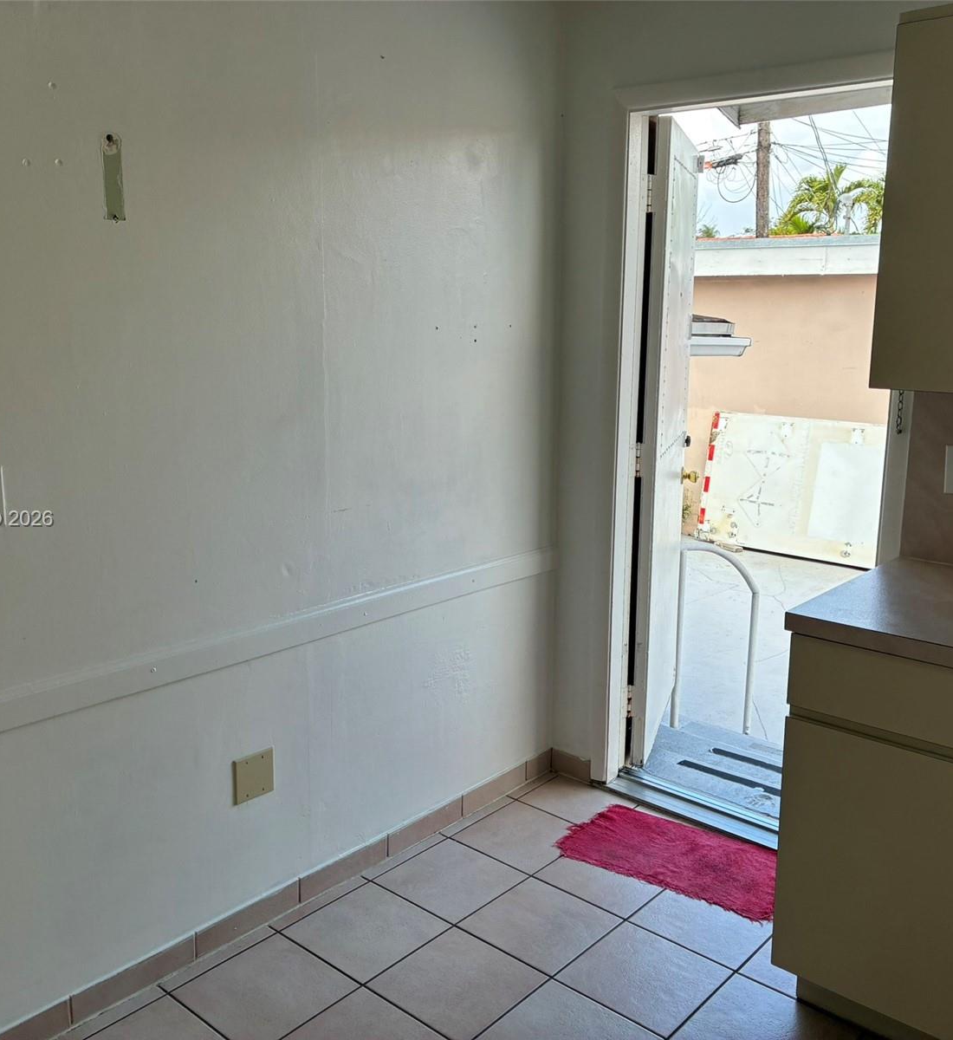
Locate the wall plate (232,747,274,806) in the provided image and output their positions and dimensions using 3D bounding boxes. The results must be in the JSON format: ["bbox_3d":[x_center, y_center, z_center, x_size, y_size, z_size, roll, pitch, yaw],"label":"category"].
[{"bbox_3d":[-0.538,0.626,2.538,0.011,0.116,0.113,10,16,41],"label":"wall plate"}]

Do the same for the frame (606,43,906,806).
[{"bbox_3d":[0.766,-0.127,2.915,0.903,2.121,0.150,10,16,41],"label":"frame"}]

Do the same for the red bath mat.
[{"bbox_3d":[0.576,0.943,2.943,0.635,0.020,0.356,8,14,33],"label":"red bath mat"}]

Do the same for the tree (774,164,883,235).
[{"bbox_3d":[7.465,-5.168,22.219,2.600,4.625,2.600,10,16,41],"label":"tree"}]

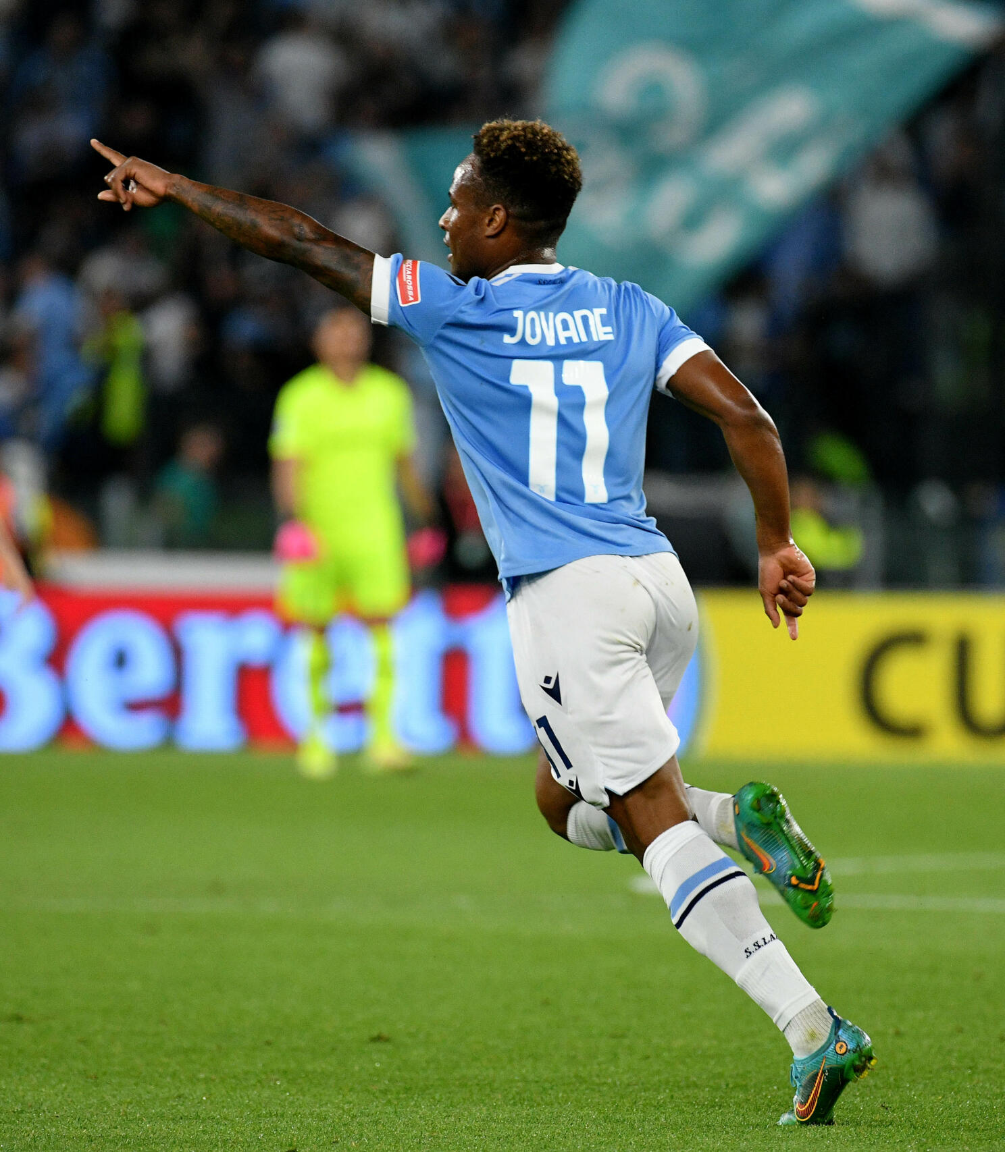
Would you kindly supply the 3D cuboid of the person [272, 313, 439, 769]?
[{"bbox_3d":[-0.600,-0.139,65.200,0.700,1.910,0.420,0,0,-8],"label":"person"}]

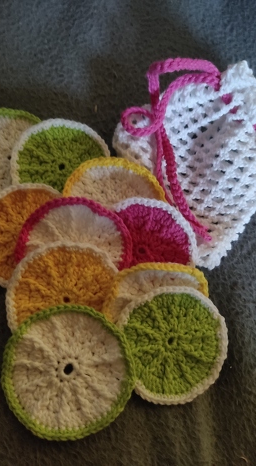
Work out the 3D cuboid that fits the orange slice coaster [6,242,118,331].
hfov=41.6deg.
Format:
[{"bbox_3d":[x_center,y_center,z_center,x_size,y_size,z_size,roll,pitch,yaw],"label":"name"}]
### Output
[{"bbox_3d":[-0.049,0.054,0.271,0.095,0.010,0.095,0,76,-5],"label":"orange slice coaster"}]

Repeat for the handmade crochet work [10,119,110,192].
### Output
[{"bbox_3d":[-0.059,-0.059,0.306,0.091,0.010,0.091,0,83,-3],"label":"handmade crochet work"}]

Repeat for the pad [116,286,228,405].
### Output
[{"bbox_3d":[0.036,0.090,0.274,0.092,0.010,0.092,0,81,-6],"label":"pad"}]

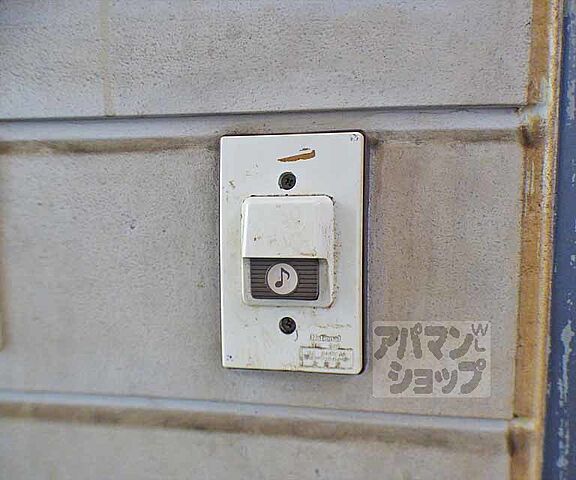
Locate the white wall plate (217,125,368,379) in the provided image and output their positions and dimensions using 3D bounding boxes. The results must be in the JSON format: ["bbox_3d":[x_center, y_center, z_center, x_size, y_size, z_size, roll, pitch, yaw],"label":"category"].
[{"bbox_3d":[0.001,0.007,0.171,0.070,0.118,0.017,0,3,6],"label":"white wall plate"}]

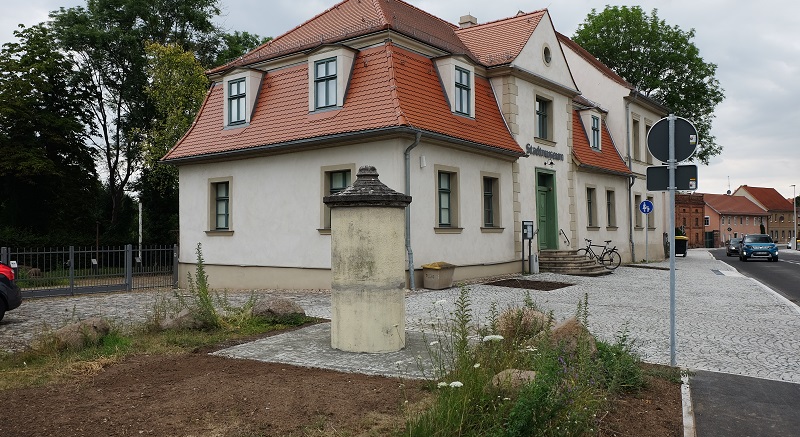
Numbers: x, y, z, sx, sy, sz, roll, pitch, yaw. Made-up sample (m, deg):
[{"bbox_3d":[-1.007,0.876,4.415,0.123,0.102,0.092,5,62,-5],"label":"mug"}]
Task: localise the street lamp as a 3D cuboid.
[{"bbox_3d":[40.340,-0.049,66.000,0.650,6.700,0.200,-1,-1,22],"label":"street lamp"}]

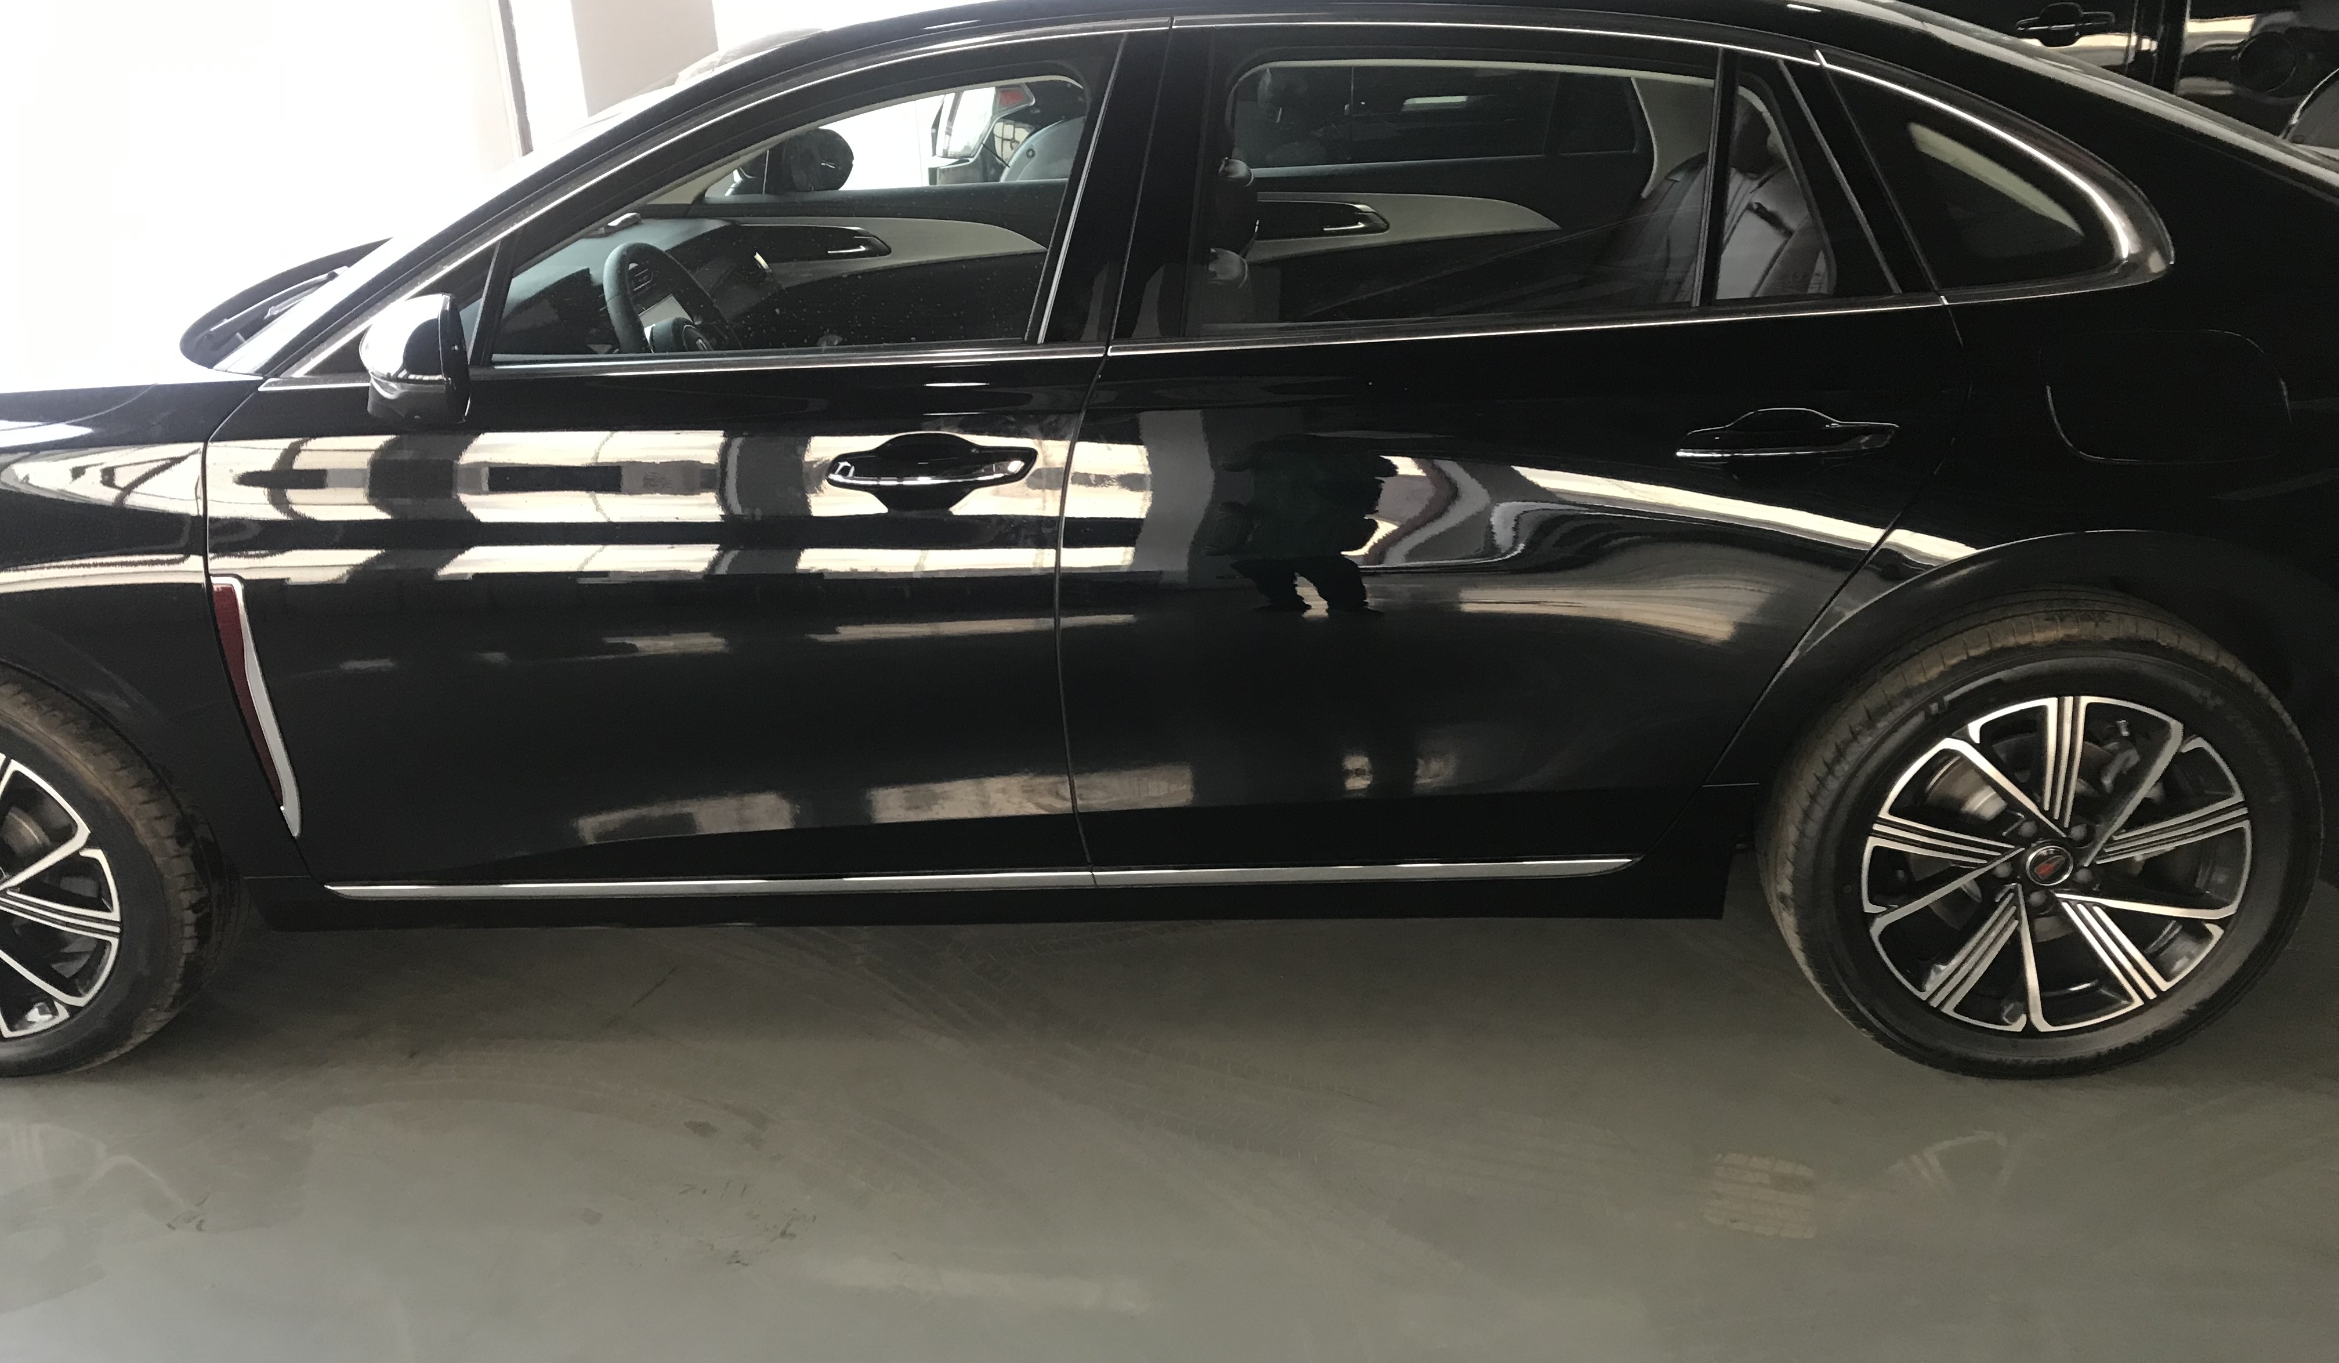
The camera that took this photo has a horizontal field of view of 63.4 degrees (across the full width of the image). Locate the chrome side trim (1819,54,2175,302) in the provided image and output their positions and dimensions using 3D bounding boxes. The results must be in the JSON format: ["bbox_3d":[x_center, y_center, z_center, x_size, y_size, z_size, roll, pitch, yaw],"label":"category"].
[{"bbox_3d":[1.015,-0.633,2.317,0.377,0.349,0.060,-6,-8,0],"label":"chrome side trim"}]

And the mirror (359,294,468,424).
[{"bbox_3d":[-0.921,-0.400,2.328,0.135,0.165,0.210,-5,21,-6],"label":"mirror"}]

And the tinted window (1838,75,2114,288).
[{"bbox_3d":[0.987,-0.623,2.317,0.292,0.293,0.050,-6,-8,0],"label":"tinted window"}]

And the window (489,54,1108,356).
[{"bbox_3d":[-0.489,-0.604,2.435,0.787,0.366,0.050,-1,-7,6],"label":"window"}]

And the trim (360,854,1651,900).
[{"bbox_3d":[-0.284,0.268,2.570,1.809,0.028,0.022,-2,21,5],"label":"trim"}]

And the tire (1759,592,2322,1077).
[{"bbox_3d":[1.159,0.208,2.558,0.682,0.682,0.230,-1,21,5],"label":"tire"}]

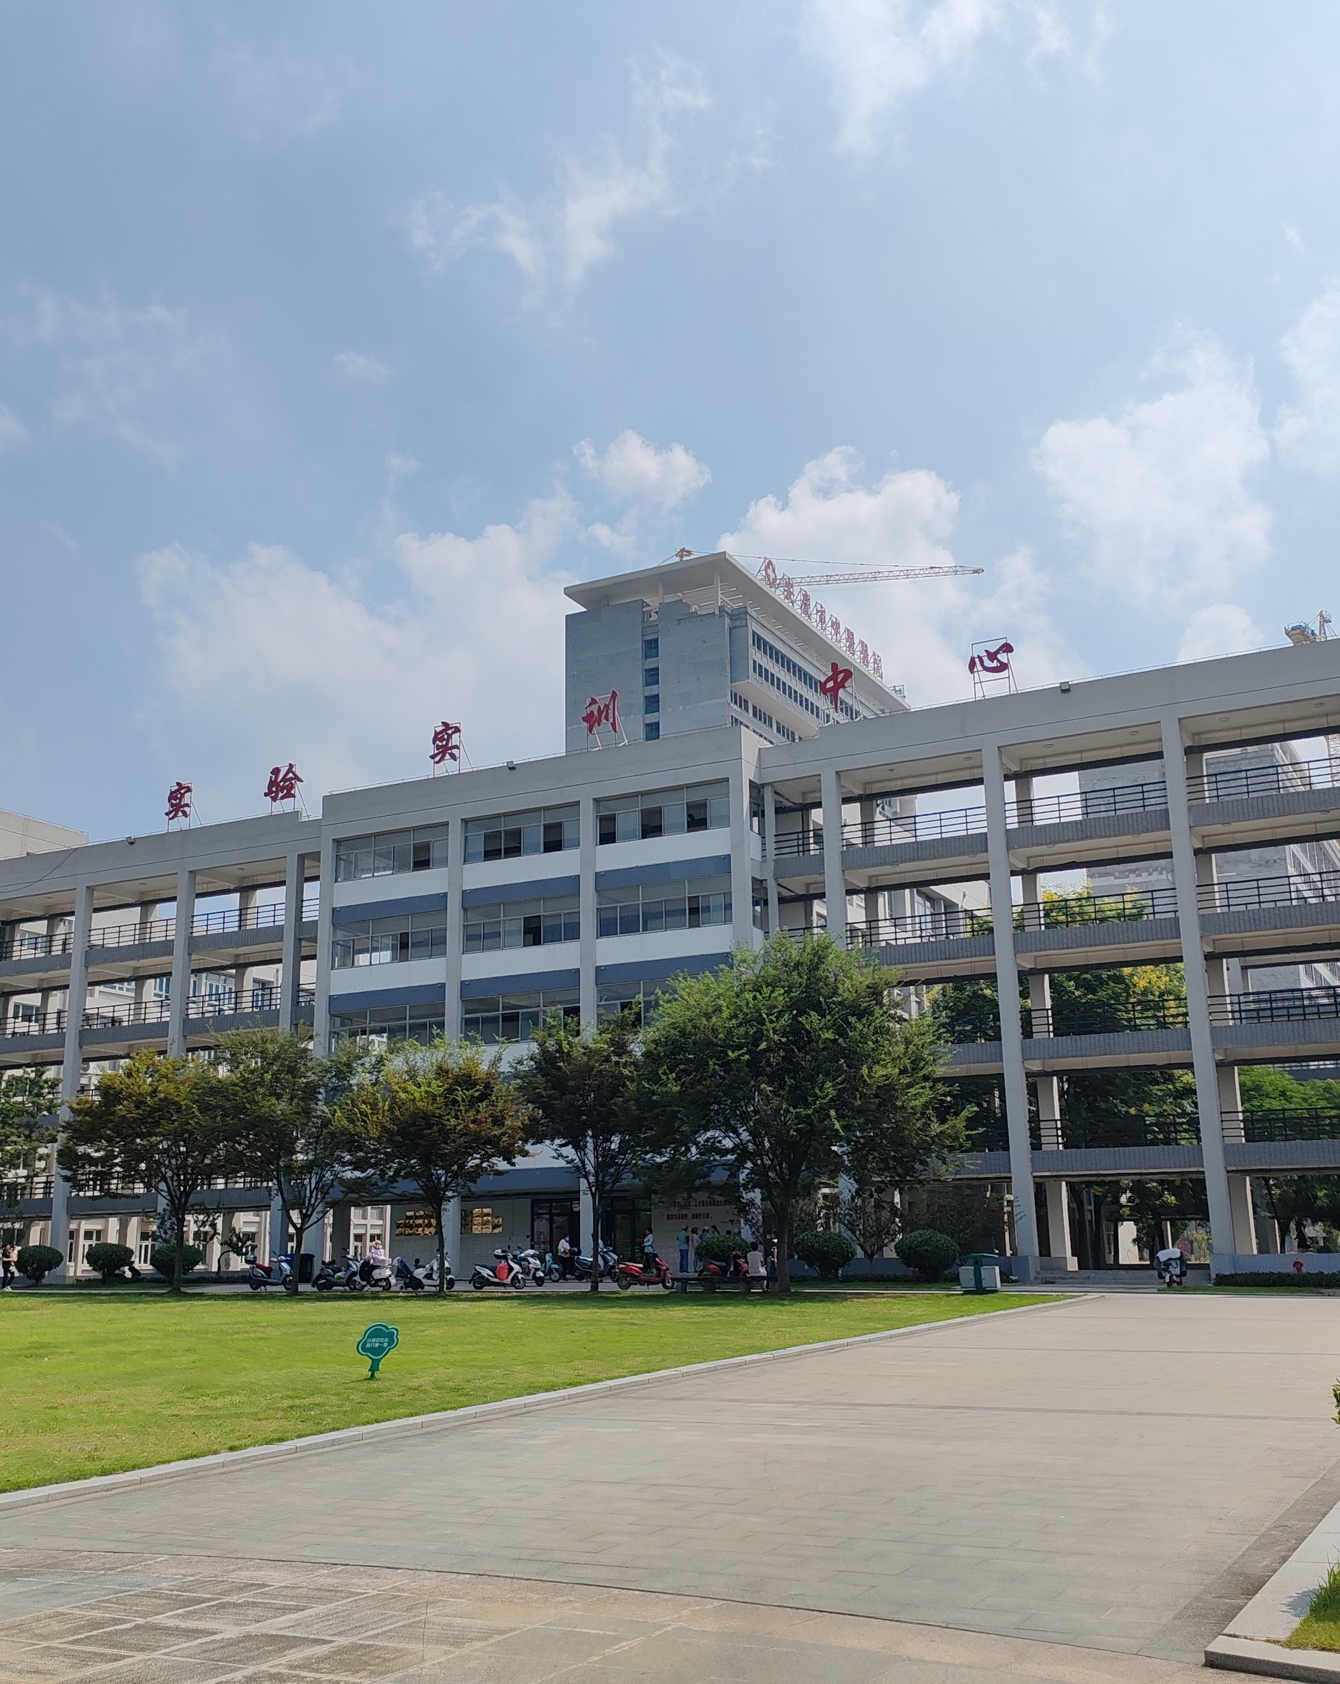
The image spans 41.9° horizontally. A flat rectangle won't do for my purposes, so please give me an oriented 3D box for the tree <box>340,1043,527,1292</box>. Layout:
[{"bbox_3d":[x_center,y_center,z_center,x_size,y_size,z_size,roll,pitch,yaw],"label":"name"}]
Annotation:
[{"bbox_3d":[-6.978,9.574,51.604,5.600,7.200,5.300,1,-14,-8],"label":"tree"}]

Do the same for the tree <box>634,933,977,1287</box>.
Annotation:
[{"bbox_3d":[3.585,7.180,46.781,8.600,9.400,8.000,-2,-14,4],"label":"tree"}]

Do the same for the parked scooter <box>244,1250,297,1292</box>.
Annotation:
[{"bbox_3d":[-12.612,13.573,55.347,1.750,1.180,0.700,-3,-14,9],"label":"parked scooter"}]

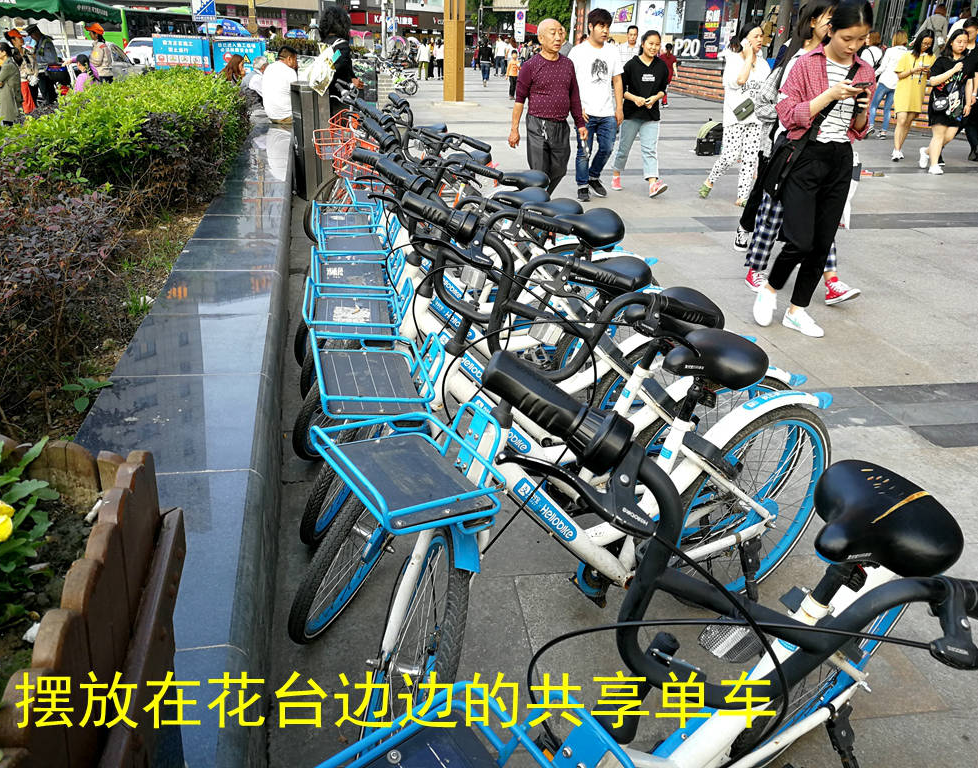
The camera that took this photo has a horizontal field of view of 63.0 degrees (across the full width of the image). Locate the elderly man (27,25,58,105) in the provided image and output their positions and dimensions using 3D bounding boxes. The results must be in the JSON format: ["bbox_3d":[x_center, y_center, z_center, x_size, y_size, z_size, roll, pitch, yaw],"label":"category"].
[{"bbox_3d":[-8.937,-6.298,16.043,0.550,1.660,0.500,-11,26,-28],"label":"elderly man"}]

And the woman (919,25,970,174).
[{"bbox_3d":[5.711,-3.498,9.950,0.500,1.660,0.400,-3,23,-12],"label":"woman"}]

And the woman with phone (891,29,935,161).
[{"bbox_3d":[5.966,-4.044,11.252,0.460,1.640,0.380,-3,23,-12],"label":"woman with phone"}]

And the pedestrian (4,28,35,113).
[{"bbox_3d":[-8.104,-5.358,13.995,0.400,1.560,0.500,17,28,34],"label":"pedestrian"}]

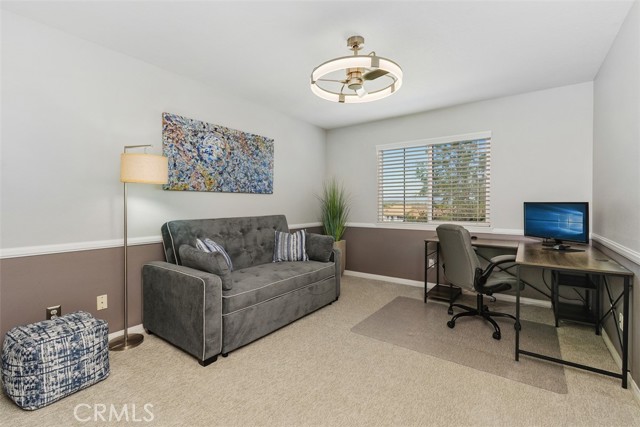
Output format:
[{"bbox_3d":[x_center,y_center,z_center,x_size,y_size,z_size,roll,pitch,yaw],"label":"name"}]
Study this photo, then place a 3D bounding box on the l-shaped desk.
[{"bbox_3d":[1.730,0.701,2.770,1.506,0.739,1.500,1,2,36],"label":"l-shaped desk"}]

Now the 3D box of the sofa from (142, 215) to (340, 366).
[{"bbox_3d":[-0.654,0.560,3.016,0.950,1.013,1.832,1,2,36],"label":"sofa"}]

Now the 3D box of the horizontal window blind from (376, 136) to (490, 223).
[{"bbox_3d":[1.480,-0.426,3.934,1.506,1.168,0.069,1,2,36],"label":"horizontal window blind"}]

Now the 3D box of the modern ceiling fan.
[{"bbox_3d":[0.290,-1.187,2.272,0.716,0.372,0.716,0,2,0],"label":"modern ceiling fan"}]

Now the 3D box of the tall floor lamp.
[{"bbox_3d":[-1.485,0.268,2.305,0.504,1.637,0.344,0,2,15],"label":"tall floor lamp"}]

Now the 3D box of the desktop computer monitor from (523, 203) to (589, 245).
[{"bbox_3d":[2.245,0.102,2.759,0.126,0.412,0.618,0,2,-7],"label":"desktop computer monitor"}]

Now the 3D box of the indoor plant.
[{"bbox_3d":[0.228,0.230,4.562,0.481,1.592,0.492,0,2,0],"label":"indoor plant"}]

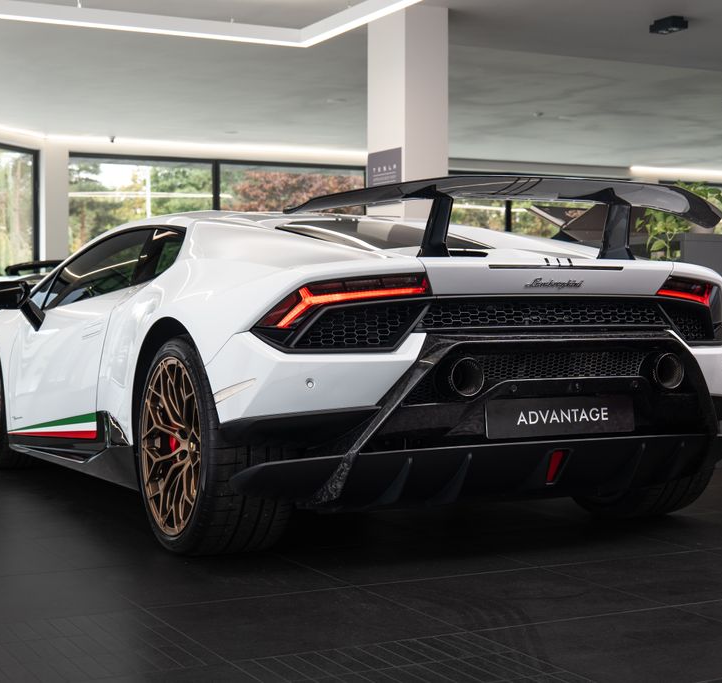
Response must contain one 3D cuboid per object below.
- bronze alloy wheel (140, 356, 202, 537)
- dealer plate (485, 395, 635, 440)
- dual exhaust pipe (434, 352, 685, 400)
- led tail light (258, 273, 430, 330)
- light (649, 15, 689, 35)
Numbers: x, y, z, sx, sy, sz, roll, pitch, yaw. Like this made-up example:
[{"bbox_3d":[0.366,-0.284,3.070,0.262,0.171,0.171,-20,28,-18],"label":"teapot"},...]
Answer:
[{"bbox_3d":[-0.474,0.317,3.932,0.240,0.545,0.545,0,1,-28],"label":"bronze alloy wheel"},{"bbox_3d":[0.581,0.213,3.681,0.520,0.111,0.020,0,-2,-28],"label":"dealer plate"},{"bbox_3d":[0.595,0.099,3.811,0.853,0.122,0.127,0,1,-28],"label":"dual exhaust pipe"},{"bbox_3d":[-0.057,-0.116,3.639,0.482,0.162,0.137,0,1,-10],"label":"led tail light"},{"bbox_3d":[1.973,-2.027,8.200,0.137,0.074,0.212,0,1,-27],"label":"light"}]

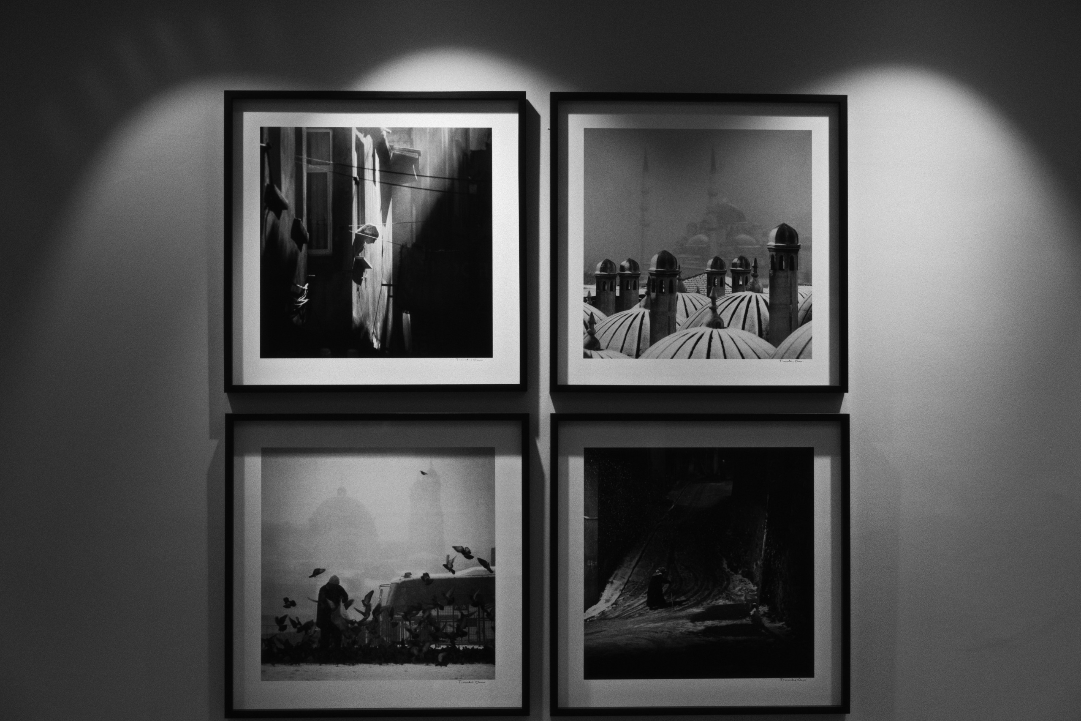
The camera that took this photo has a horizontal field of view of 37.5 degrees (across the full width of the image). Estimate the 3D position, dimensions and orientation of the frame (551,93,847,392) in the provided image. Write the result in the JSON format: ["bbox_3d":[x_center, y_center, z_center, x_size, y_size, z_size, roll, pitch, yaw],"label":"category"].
[{"bbox_3d":[0.308,-0.227,3.100,0.580,0.580,0.030,0,-1,-2],"label":"frame"}]

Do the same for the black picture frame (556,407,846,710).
[{"bbox_3d":[0.309,0.394,3.087,0.580,0.580,0.030,0,-1,-2],"label":"black picture frame"}]

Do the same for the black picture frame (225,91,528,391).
[{"bbox_3d":[-0.316,-0.229,3.075,0.580,0.580,0.030,0,-1,-2],"label":"black picture frame"}]

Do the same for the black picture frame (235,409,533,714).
[{"bbox_3d":[-0.311,0.393,3.063,0.580,0.580,0.030,0,-1,-2],"label":"black picture frame"}]

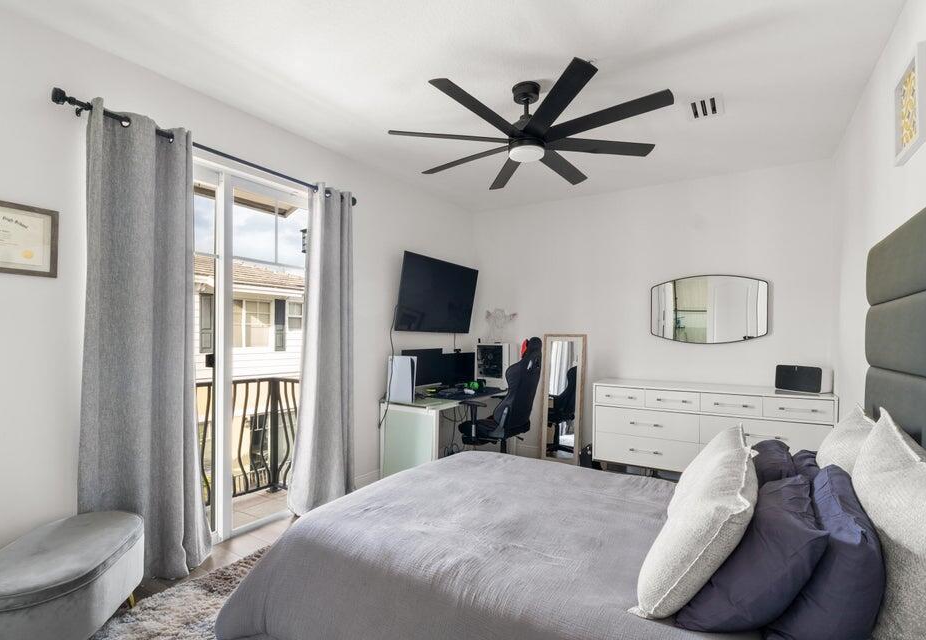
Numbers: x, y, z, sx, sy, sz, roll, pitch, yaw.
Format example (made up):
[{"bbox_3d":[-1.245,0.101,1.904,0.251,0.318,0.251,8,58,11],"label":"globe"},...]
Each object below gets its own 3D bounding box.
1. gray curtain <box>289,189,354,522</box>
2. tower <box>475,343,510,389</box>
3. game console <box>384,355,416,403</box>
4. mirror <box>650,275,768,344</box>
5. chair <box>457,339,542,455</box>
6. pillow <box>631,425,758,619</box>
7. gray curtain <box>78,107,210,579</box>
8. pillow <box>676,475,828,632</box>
[{"bbox_3d":[-1.024,0.198,3.112,0.160,2.360,0.510,-1,-2,34],"label":"gray curtain"},{"bbox_3d":[0.325,0.478,4.632,0.390,0.460,0.200,-1,-2,34],"label":"tower"},{"bbox_3d":[-0.490,0.482,3.532,0.260,0.390,0.104,-1,-2,32],"label":"game console"},{"bbox_3d":[2.198,-0.090,3.821,0.915,0.615,0.030,-1,-2,28],"label":"mirror"},{"bbox_3d":[0.348,0.790,3.674,0.690,1.290,0.670,-1,-2,34],"label":"chair"},{"bbox_3d":[0.797,0.632,1.368,0.190,0.450,0.580,39,20,29],"label":"pillow"},{"bbox_3d":[-1.627,0.152,2.235,0.160,2.400,0.550,-1,-2,34],"label":"gray curtain"},{"bbox_3d":[0.846,0.642,1.240,0.190,0.440,0.480,43,22,28],"label":"pillow"}]

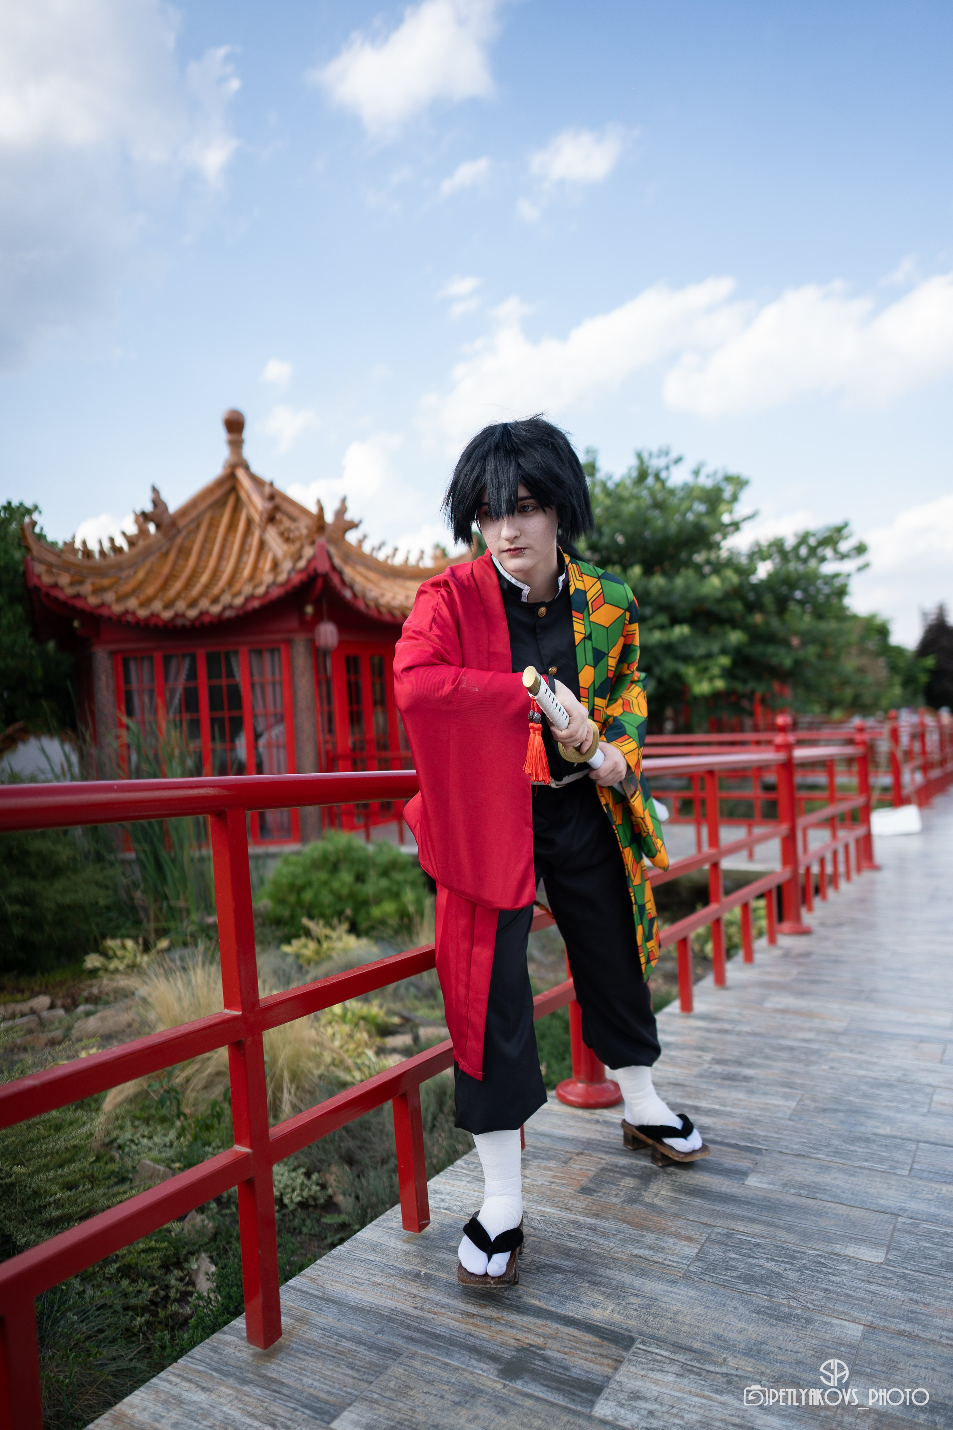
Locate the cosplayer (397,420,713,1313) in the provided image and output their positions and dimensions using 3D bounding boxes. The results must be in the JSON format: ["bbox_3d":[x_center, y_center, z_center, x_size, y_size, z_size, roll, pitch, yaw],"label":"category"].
[{"bbox_3d":[0.200,0.270,1.970,0.720,1.630,0.800,-3,1,-2],"label":"cosplayer"}]

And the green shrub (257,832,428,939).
[{"bbox_3d":[-1.180,1.500,8.400,1.500,0.950,1.350,-3,1,0],"label":"green shrub"}]

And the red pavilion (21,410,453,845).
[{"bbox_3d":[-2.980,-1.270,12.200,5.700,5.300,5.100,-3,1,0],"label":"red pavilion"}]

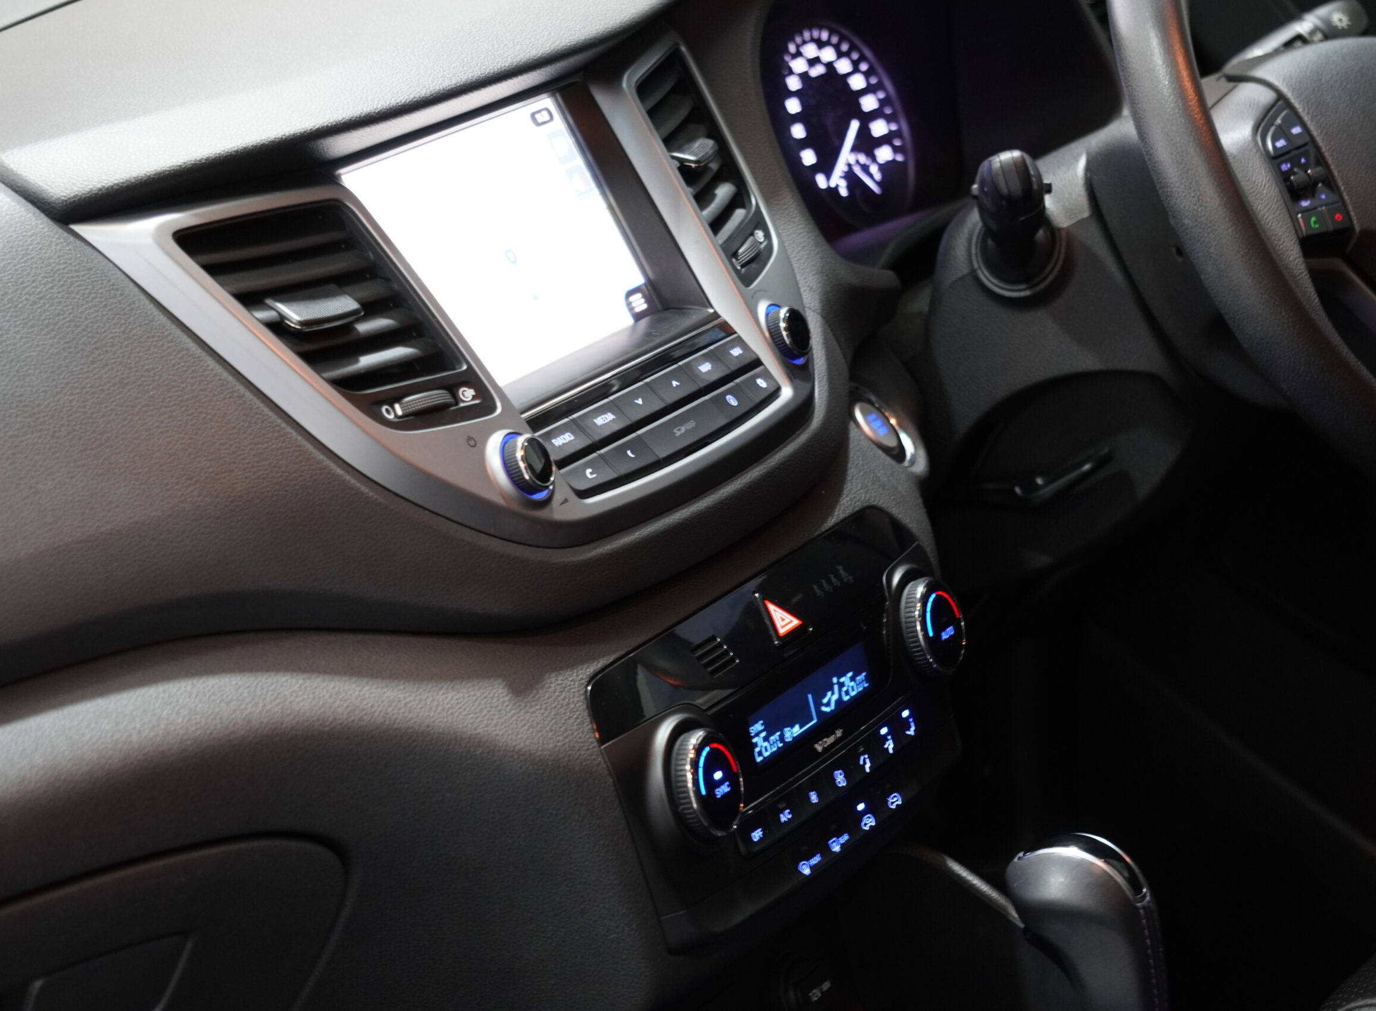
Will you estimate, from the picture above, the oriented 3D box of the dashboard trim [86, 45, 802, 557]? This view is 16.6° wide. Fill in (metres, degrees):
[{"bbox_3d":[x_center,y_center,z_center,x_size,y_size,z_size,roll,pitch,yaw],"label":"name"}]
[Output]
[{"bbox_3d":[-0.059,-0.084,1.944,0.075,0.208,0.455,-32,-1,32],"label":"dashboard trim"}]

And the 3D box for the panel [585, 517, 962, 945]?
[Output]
[{"bbox_3d":[0.046,0.091,1.941,0.043,0.127,0.285,-12,9,31],"label":"panel"}]

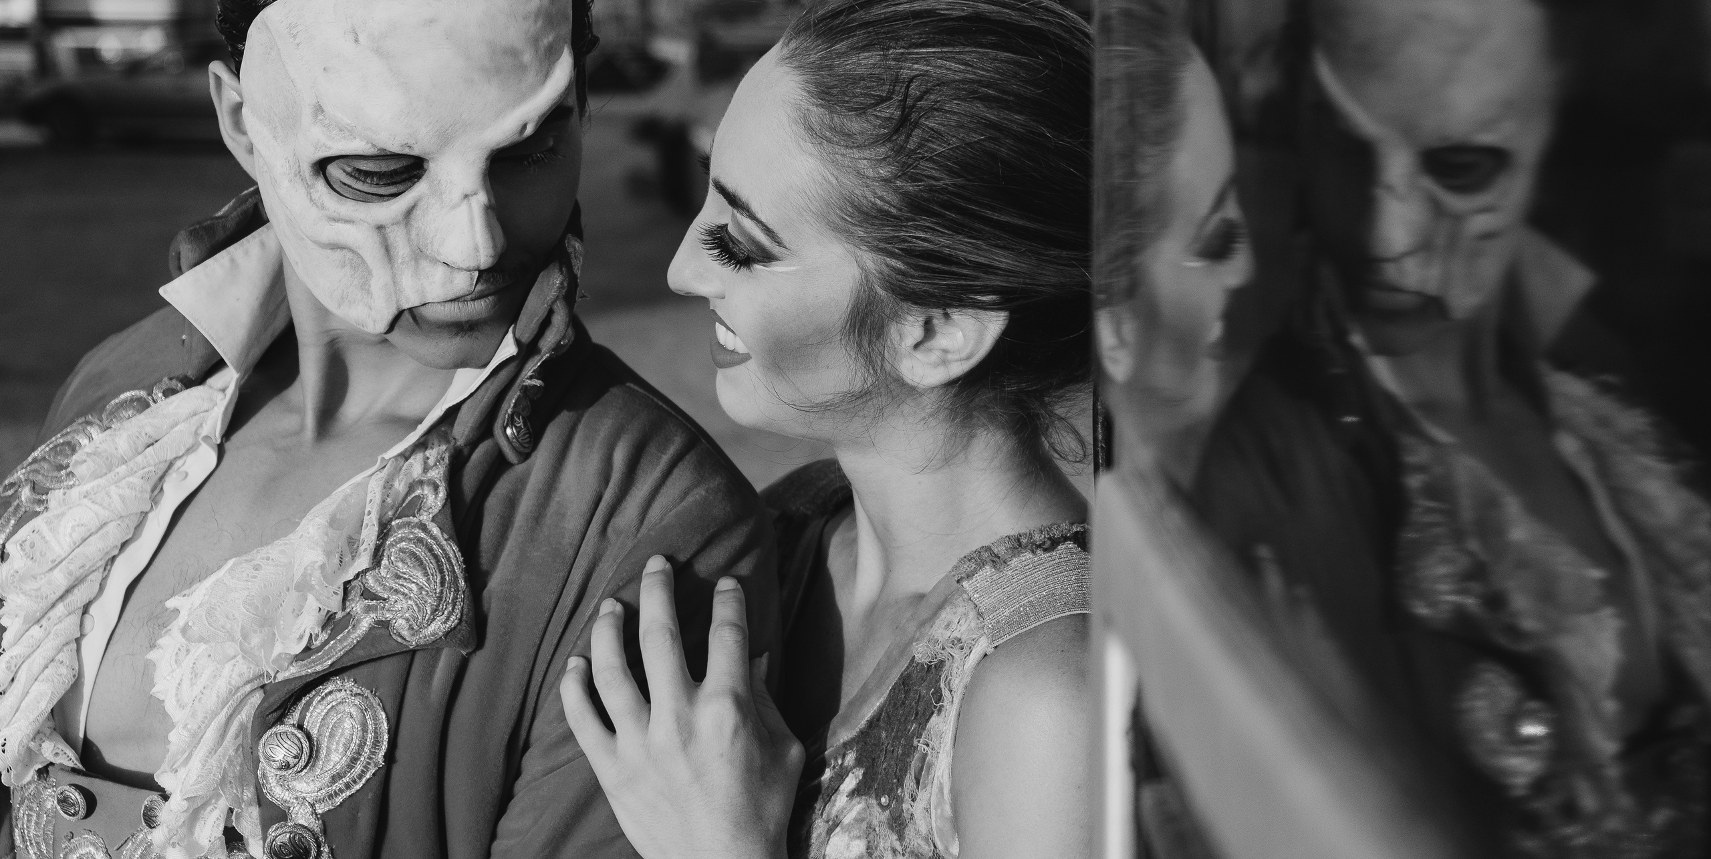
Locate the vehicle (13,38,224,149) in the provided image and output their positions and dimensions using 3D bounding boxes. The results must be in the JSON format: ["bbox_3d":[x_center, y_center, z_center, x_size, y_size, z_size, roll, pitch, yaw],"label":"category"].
[{"bbox_3d":[-9.150,-4.550,38.000,4.300,1.450,1.750,0,8,-3],"label":"vehicle"}]

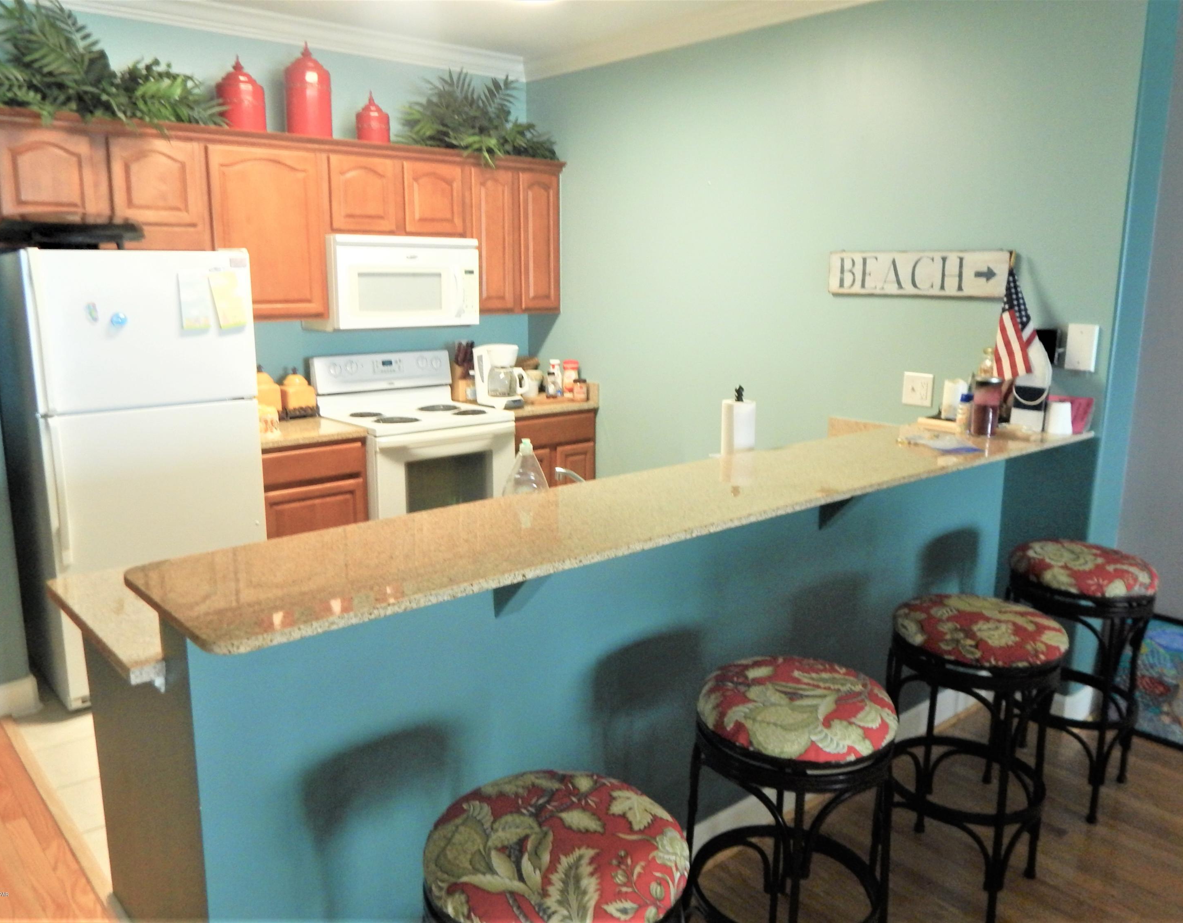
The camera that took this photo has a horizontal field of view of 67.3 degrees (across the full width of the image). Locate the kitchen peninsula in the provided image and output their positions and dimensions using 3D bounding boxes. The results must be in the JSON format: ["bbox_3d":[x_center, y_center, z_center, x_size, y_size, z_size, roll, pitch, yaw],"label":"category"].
[{"bbox_3d":[0.242,0.529,2.536,2.858,1.065,1.000,-9,15,-41],"label":"kitchen peninsula"}]

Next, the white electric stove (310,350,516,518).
[{"bbox_3d":[-0.879,0.075,4.469,0.760,1.190,0.685,-10,15,-41],"label":"white electric stove"}]

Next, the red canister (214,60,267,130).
[{"bbox_3d":[-1.498,-1.555,3.809,0.198,0.325,0.198,-10,15,-41],"label":"red canister"}]

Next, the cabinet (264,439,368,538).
[{"bbox_3d":[-1.363,0.309,4.065,0.461,0.887,0.600,-9,15,-41],"label":"cabinet"}]

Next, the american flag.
[{"bbox_3d":[1.442,-0.465,3.030,0.080,0.385,0.140,-9,15,-41],"label":"american flag"}]

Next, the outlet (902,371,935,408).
[{"bbox_3d":[1.246,-0.274,3.400,0.012,0.120,0.117,-9,15,-41],"label":"outlet"}]

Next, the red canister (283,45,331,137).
[{"bbox_3d":[-1.272,-1.647,3.995,0.200,0.435,0.200,-10,15,-41],"label":"red canister"}]

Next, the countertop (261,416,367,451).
[{"bbox_3d":[-1.351,-0.142,3.967,0.465,0.037,0.635,-9,15,-41],"label":"countertop"}]

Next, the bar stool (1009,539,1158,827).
[{"bbox_3d":[1.482,0.654,2.767,0.410,0.750,0.410,-9,15,-41],"label":"bar stool"}]

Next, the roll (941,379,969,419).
[{"bbox_3d":[1.312,-0.215,3.209,0.100,0.160,0.100,0,11,0],"label":"roll"}]

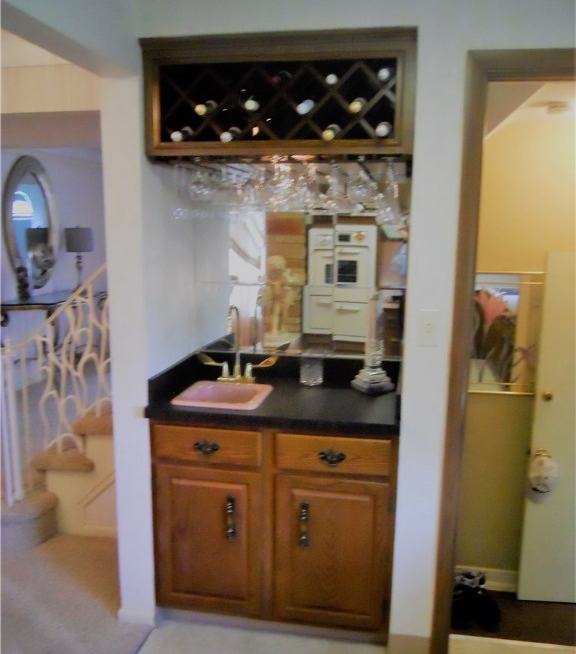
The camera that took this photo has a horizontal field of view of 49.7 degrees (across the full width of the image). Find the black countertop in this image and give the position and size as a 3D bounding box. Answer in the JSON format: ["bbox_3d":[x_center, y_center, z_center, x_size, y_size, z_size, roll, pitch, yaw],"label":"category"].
[{"bbox_3d":[-0.014,0.241,2.494,0.912,0.137,0.591,2,10,9],"label":"black countertop"}]

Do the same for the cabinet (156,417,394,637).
[{"bbox_3d":[-0.018,0.689,2.579,0.908,0.774,0.568,2,10,9],"label":"cabinet"}]

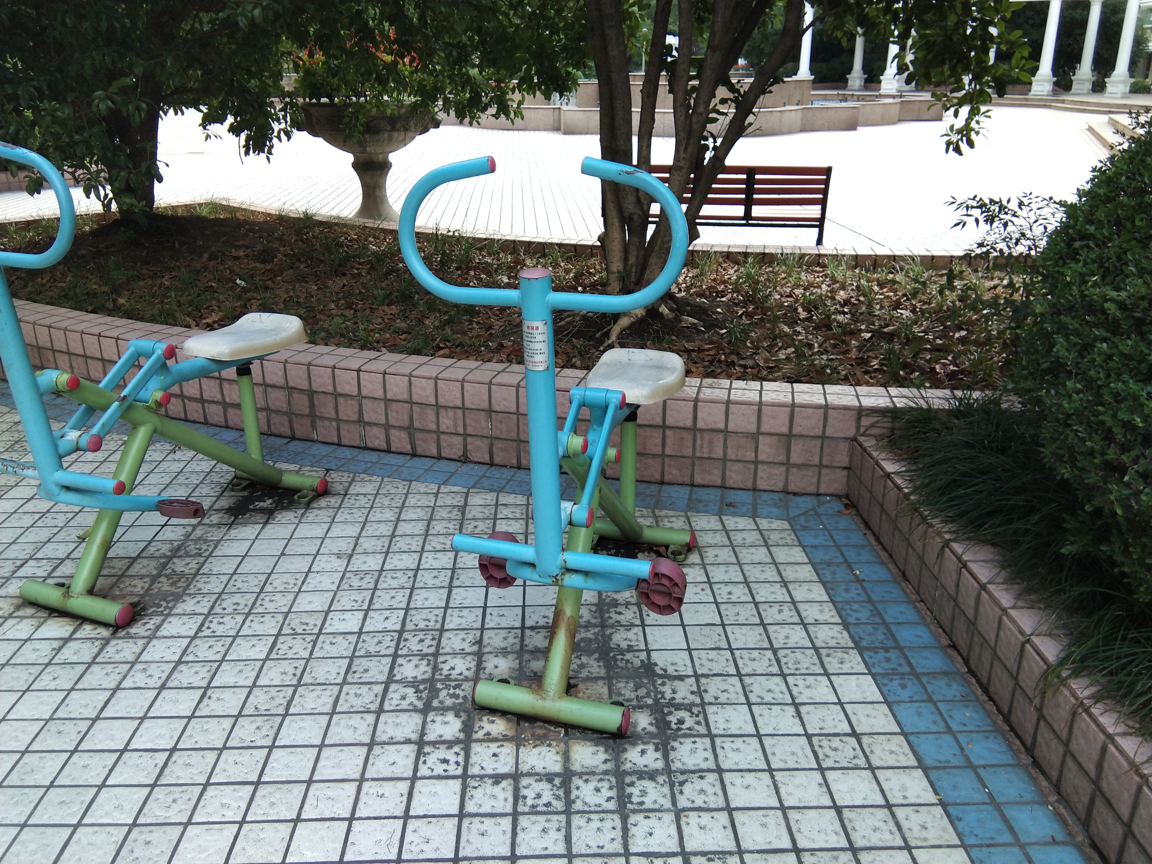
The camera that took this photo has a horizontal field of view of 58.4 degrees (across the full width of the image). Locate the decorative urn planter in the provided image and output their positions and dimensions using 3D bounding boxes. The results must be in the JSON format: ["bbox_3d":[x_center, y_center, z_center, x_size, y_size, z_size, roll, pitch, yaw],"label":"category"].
[{"bbox_3d":[-1.658,-2.138,8.529,1.150,1.080,1.150,0,20,0],"label":"decorative urn planter"}]

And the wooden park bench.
[{"bbox_3d":[0.957,-1.466,7.143,1.510,0.780,0.560,2,20,6],"label":"wooden park bench"}]

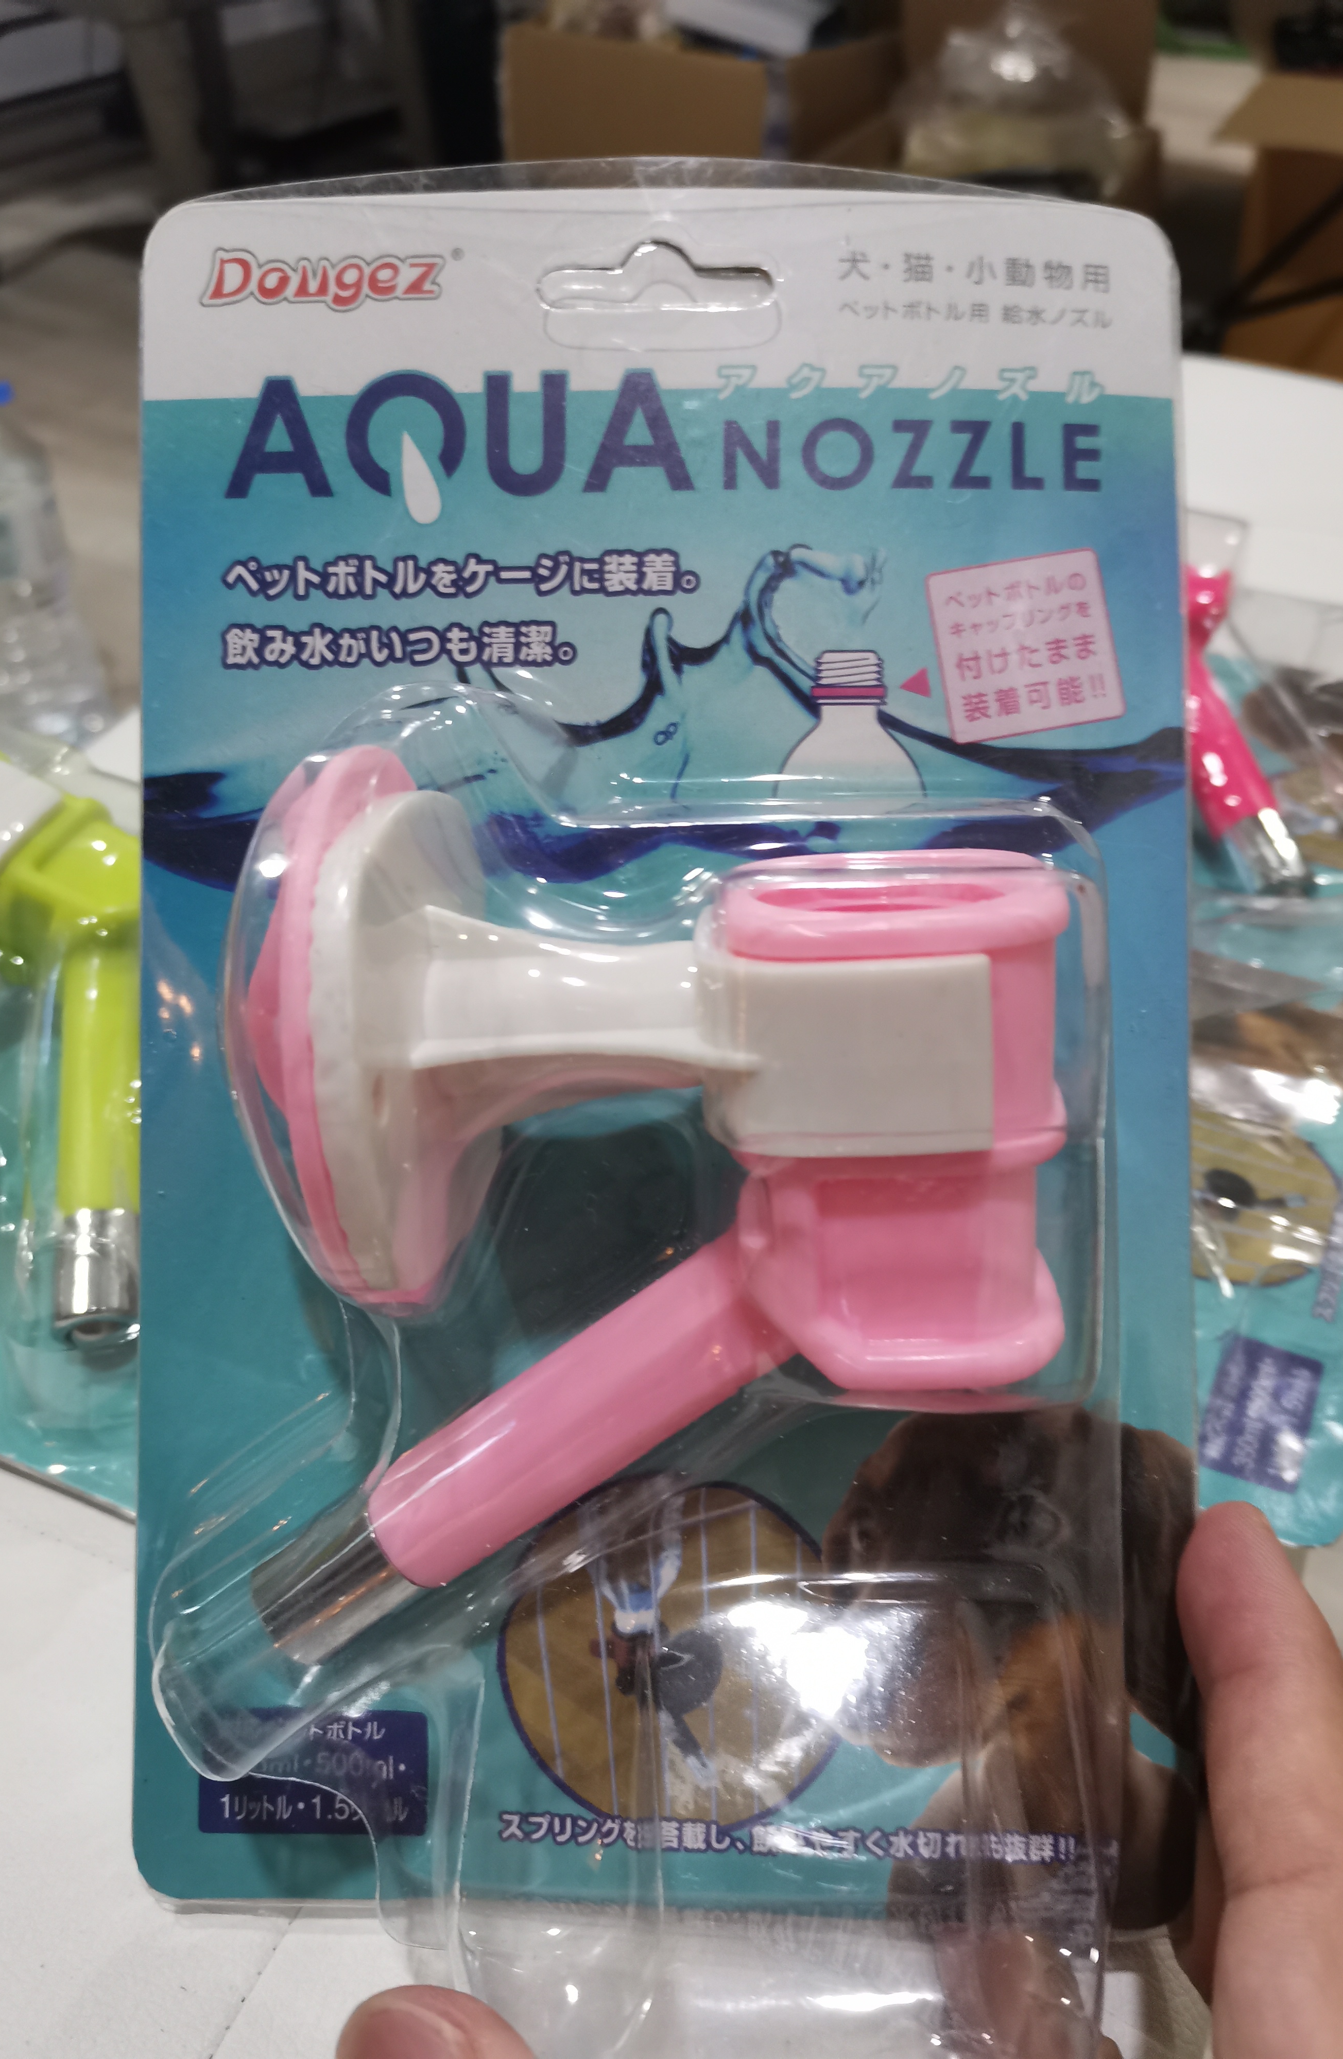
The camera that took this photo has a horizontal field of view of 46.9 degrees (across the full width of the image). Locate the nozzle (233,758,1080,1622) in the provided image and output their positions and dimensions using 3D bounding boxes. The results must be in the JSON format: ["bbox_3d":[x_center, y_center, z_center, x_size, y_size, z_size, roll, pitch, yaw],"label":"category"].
[{"bbox_3d":[-0.002,0.021,0.175,0.093,0.105,0.061,-1,10,3],"label":"nozzle"}]

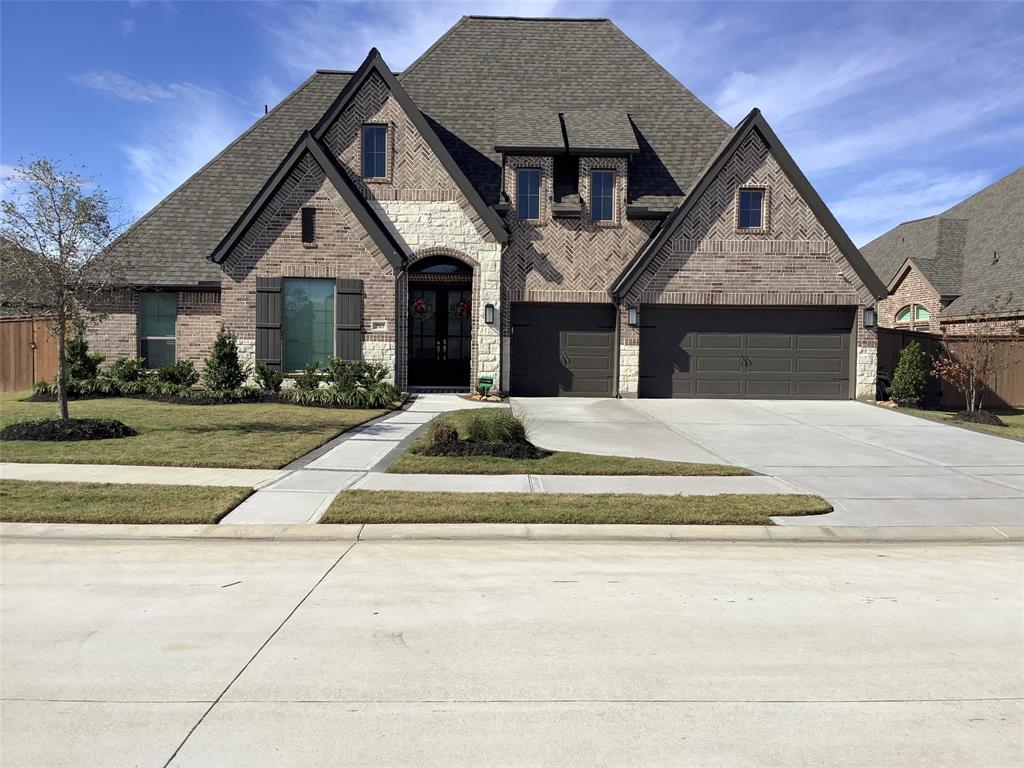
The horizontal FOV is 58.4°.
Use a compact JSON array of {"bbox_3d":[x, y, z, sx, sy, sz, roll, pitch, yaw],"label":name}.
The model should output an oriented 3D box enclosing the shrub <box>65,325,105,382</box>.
[{"bbox_3d":[-9.407,-0.594,20.178,0.871,1.342,0.845,1,2,-1],"label":"shrub"}]

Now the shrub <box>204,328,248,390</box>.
[{"bbox_3d":[-6.034,-0.505,19.312,0.962,1.411,0.933,1,2,-1],"label":"shrub"}]

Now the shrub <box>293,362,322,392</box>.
[{"bbox_3d":[-4.330,-0.116,19.418,0.632,0.678,0.613,1,2,-1],"label":"shrub"}]

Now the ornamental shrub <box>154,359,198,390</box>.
[{"bbox_3d":[-7.442,-0.189,20.341,0.968,0.755,0.939,1,2,-1],"label":"ornamental shrub"}]

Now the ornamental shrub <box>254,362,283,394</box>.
[{"bbox_3d":[-5.130,-0.137,19.398,0.631,0.720,0.612,1,2,-1],"label":"ornamental shrub"}]

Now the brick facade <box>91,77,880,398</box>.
[{"bbox_3d":[-0.716,-3.234,20.836,18.001,7.041,1.900,1,2,-1],"label":"brick facade"}]

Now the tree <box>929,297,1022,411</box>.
[{"bbox_3d":[8.845,-0.582,17.500,1.739,2.250,1.600,1,2,-1],"label":"tree"}]

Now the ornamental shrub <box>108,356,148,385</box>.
[{"bbox_3d":[-8.538,-0.255,20.362,0.836,0.711,0.811,1,2,-1],"label":"ornamental shrub"}]

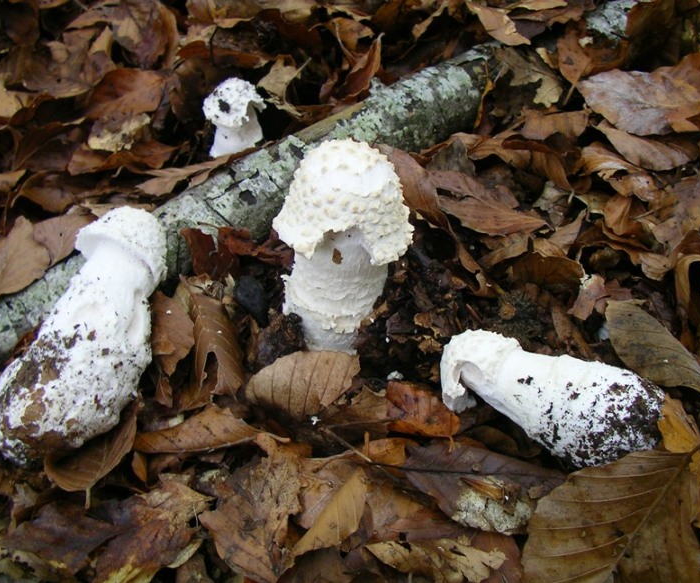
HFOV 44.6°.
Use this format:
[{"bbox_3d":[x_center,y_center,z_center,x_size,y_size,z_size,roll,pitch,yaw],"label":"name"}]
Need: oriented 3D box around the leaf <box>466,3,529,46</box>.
[{"bbox_3d":[0.118,-0.217,0.688,0.028,0.010,0.059,-20,61,-8],"label":"leaf"}]

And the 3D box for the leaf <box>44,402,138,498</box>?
[{"bbox_3d":[-0.125,0.074,0.418,0.039,0.022,0.048,17,61,16],"label":"leaf"}]

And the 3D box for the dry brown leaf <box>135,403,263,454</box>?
[{"bbox_3d":[-0.074,0.068,0.424,0.065,0.014,0.024,-2,58,-1],"label":"dry brown leaf"}]

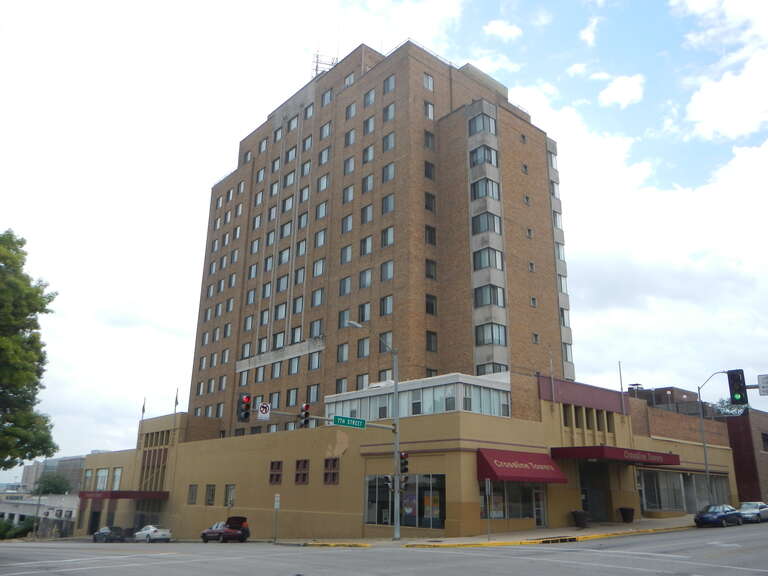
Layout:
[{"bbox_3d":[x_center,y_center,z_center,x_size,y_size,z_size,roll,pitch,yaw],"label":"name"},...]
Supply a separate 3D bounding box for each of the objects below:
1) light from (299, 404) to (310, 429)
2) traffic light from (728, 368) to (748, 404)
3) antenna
[{"bbox_3d":[-3.918,6.413,31.271,0.420,1.120,0.400,16,-24,-39],"label":"light"},{"bbox_3d":[13.060,3.647,22.885,0.350,1.300,0.620,16,-24,-39],"label":"traffic light"},{"bbox_3d":[-6.148,-22.885,64.997,1.700,4.000,3.000,16,-24,-39],"label":"antenna"}]

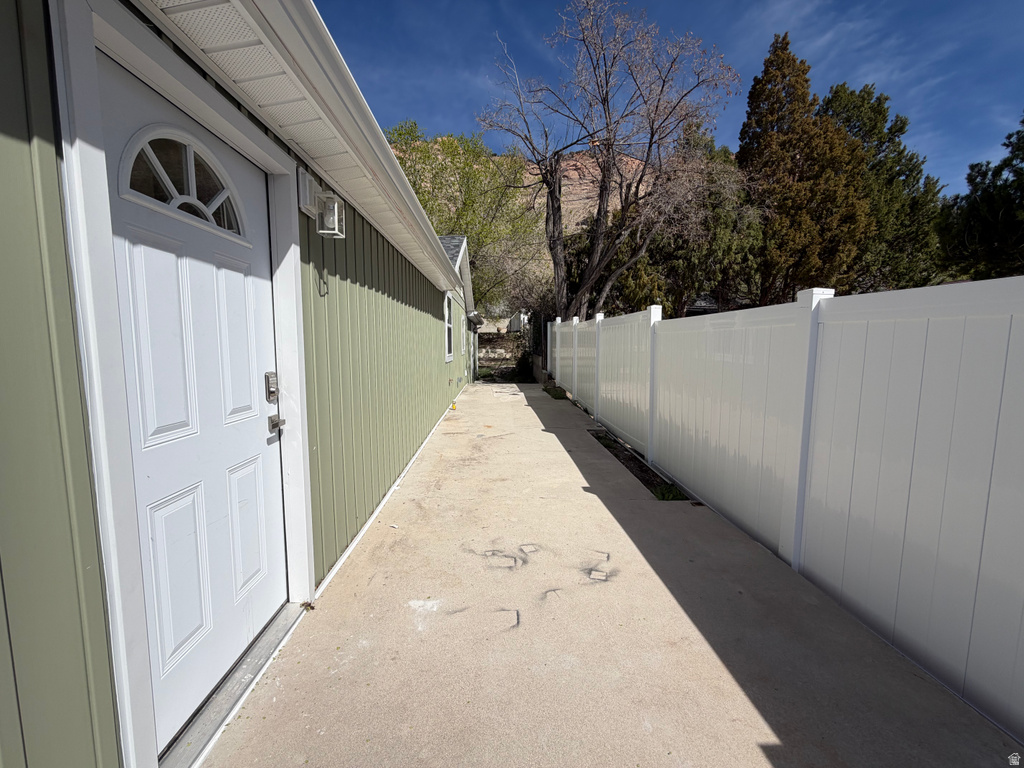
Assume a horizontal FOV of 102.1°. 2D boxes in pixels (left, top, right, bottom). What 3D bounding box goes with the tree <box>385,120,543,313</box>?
[{"bbox_3d":[-2.825,-6.608,19.329,8.400,10.404,8.000,0,6,-2],"label":"tree"}]

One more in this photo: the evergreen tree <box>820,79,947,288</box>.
[{"bbox_3d":[9.353,-3.907,11.566,3.900,8.350,3.900,0,6,-2],"label":"evergreen tree"}]

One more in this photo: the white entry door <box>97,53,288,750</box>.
[{"bbox_3d":[-1.085,0.108,1.466,0.050,2.010,0.910,0,6,-2],"label":"white entry door"}]

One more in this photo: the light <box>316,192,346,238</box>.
[{"bbox_3d":[-0.916,-0.856,2.087,0.120,0.205,0.110,0,6,-2],"label":"light"}]

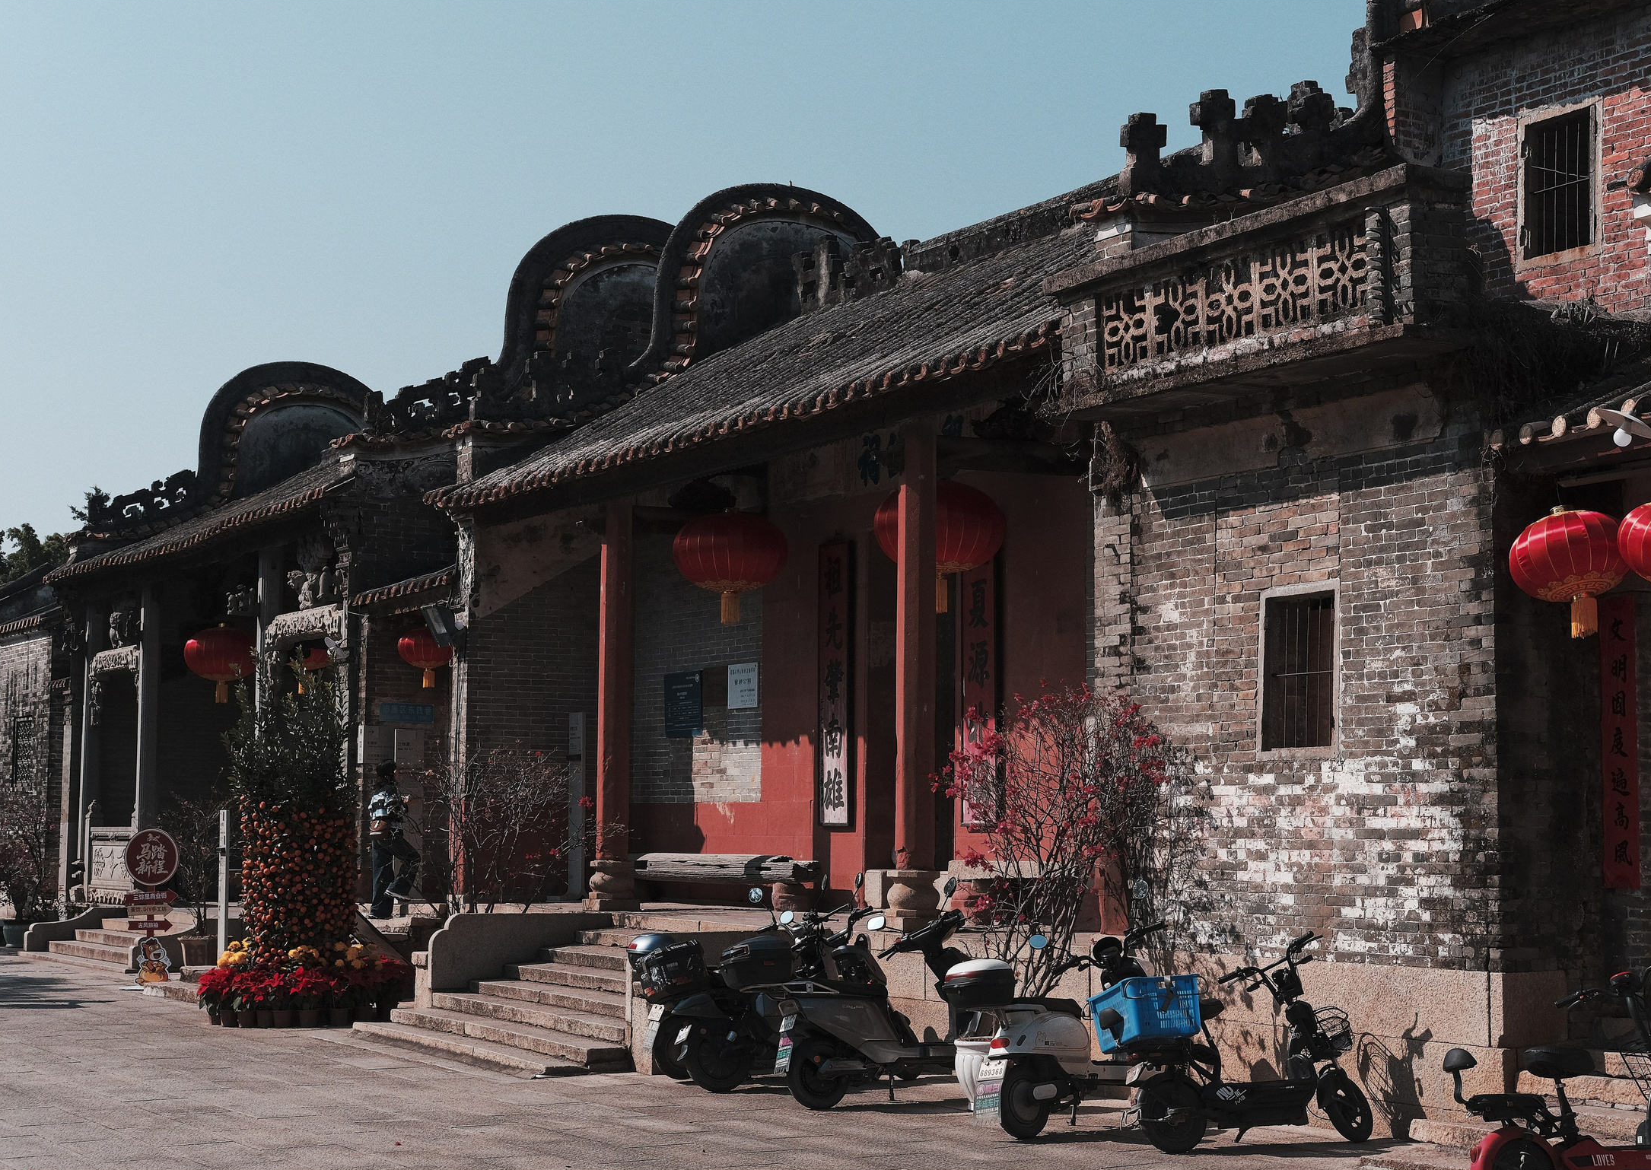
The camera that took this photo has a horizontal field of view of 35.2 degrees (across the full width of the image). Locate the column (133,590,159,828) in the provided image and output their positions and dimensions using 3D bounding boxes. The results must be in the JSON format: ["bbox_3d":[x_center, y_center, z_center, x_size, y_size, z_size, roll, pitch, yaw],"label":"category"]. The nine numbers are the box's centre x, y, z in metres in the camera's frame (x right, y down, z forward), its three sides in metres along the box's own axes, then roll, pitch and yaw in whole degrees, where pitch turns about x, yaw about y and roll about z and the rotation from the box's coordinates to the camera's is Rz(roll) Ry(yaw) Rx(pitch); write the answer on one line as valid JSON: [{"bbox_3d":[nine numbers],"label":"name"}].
[{"bbox_3d":[-8.344,1.960,31.976,0.340,3.950,0.340,4,-6,-30],"label":"column"}]

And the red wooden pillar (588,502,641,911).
[{"bbox_3d":[-1.854,1.021,22.318,0.360,3.520,0.360,4,-6,-30],"label":"red wooden pillar"}]

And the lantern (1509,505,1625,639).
[{"bbox_3d":[3.837,-0.064,13.423,0.600,0.680,0.600,-5,-6,-31],"label":"lantern"}]

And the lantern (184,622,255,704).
[{"bbox_3d":[-7.951,1.037,34.229,0.990,1.060,0.990,3,-6,-31],"label":"lantern"}]

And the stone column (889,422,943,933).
[{"bbox_3d":[0.647,0.610,18.730,0.300,3.700,0.300,3,-6,-31],"label":"stone column"}]

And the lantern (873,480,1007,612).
[{"bbox_3d":[0.851,-0.291,19.383,0.980,0.970,0.980,0,-5,0],"label":"lantern"}]

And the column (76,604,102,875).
[{"bbox_3d":[-10.244,2.252,36.228,0.270,4.020,0.270,3,-6,-31],"label":"column"}]

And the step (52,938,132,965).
[{"bbox_3d":[-8.892,4.551,32.105,0.360,0.160,3.700,3,-6,-31],"label":"step"}]

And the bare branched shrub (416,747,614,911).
[{"bbox_3d":[-2.634,2.222,22.118,1.500,1.900,1.550,4,-6,-30],"label":"bare branched shrub"}]

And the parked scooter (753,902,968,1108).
[{"bbox_3d":[0.395,2.573,15.729,1.760,1.140,0.700,3,-6,-30],"label":"parked scooter"}]

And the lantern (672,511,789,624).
[{"bbox_3d":[-0.814,-0.146,22.262,0.980,0.970,0.980,0,-5,0],"label":"lantern"}]

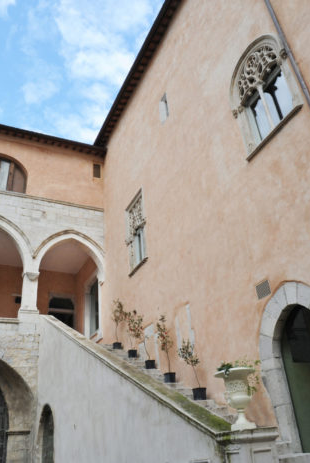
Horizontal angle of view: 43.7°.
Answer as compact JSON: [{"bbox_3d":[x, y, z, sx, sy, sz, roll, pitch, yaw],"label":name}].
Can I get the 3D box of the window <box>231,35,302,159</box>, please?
[{"bbox_3d":[2.001,-2.681,7.487,0.248,2.205,1.485,9,-32,-24],"label":"window"}]

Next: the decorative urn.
[{"bbox_3d":[0.860,1.708,3.938,0.414,0.544,0.414,-4,-29,-2],"label":"decorative urn"}]

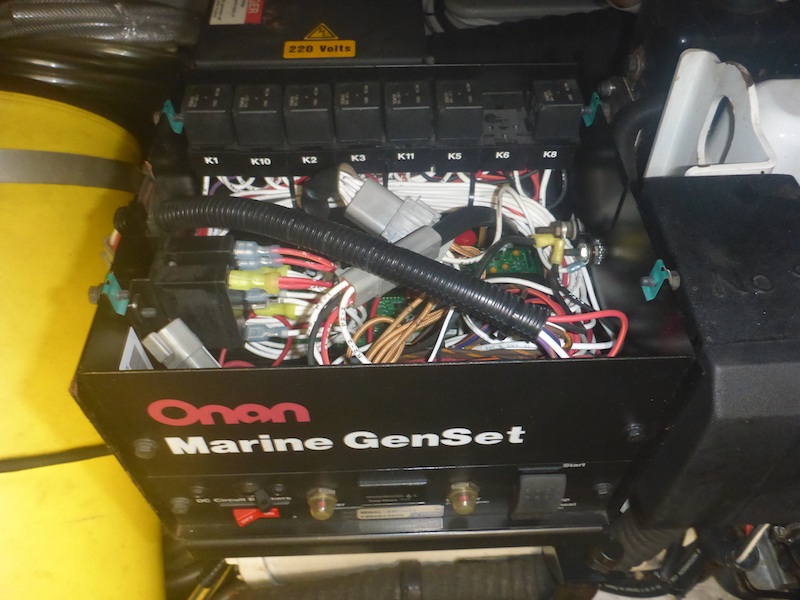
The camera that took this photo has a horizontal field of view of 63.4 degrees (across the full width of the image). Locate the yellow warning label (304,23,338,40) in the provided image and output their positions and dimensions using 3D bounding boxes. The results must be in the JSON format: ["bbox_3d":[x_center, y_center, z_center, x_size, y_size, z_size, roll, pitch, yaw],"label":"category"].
[{"bbox_3d":[-0.057,-0.196,0.474,0.025,0.001,0.021,-1,54,-1],"label":"yellow warning label"}]

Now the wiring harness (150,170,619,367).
[{"bbox_3d":[-0.011,-0.023,0.391,0.250,0.090,0.185,-1,49,-1],"label":"wiring harness"}]

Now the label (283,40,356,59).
[{"bbox_3d":[-0.057,-0.178,0.460,0.051,0.001,0.021,-1,54,-1],"label":"label"}]

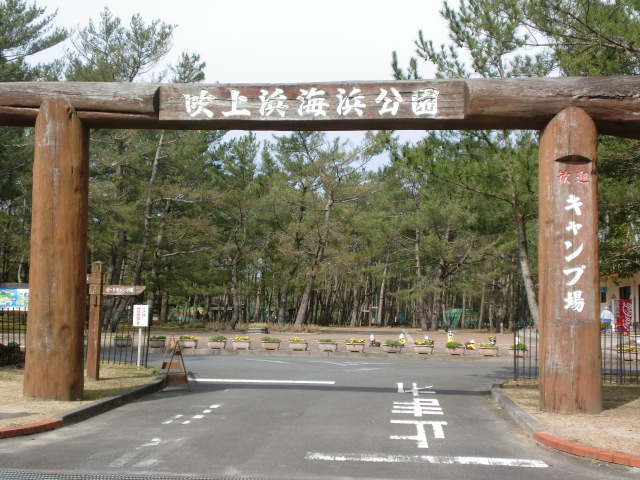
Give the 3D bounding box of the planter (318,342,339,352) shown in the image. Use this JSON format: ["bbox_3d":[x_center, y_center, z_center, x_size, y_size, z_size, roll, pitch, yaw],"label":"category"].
[{"bbox_3d":[0.281,3.349,26.609,0.590,0.280,0.280,0,-4,6],"label":"planter"}]

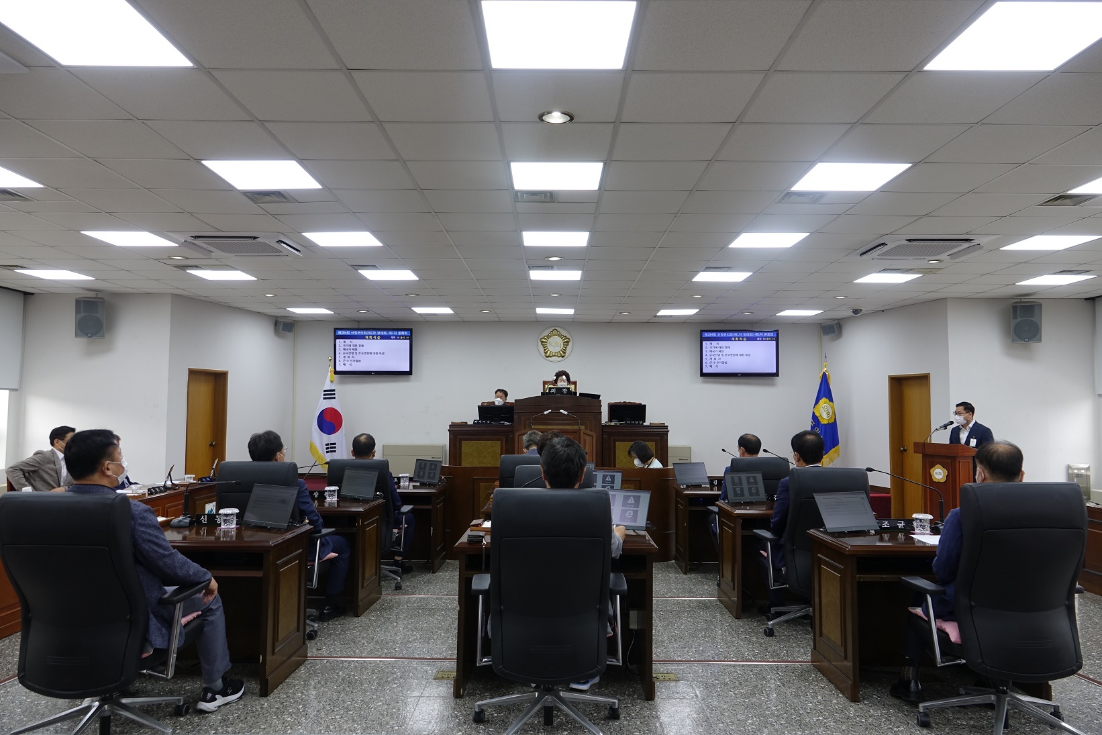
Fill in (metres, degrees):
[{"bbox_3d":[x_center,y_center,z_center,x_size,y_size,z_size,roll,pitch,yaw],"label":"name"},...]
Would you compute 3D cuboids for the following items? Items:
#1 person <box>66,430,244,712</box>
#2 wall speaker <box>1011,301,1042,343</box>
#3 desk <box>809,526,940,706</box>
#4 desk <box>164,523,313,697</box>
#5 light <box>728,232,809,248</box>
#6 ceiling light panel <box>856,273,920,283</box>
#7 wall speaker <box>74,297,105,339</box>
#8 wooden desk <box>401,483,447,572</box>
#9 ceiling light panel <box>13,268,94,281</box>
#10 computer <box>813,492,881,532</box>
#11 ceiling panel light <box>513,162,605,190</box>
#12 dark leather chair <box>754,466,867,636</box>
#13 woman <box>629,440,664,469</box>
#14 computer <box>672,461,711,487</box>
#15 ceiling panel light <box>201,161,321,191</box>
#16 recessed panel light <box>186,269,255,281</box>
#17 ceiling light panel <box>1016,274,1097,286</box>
[{"bbox_3d":[-1.945,0.945,3.384,0.640,1.340,0.800,0,-4,12],"label":"person"},{"bbox_3d":[6.163,-0.580,9.527,0.340,0.510,0.310,-1,9,25],"label":"wall speaker"},{"bbox_3d":[1.986,1.302,3.932,1.020,0.738,0.545,0,-3,-1],"label":"desk"},{"bbox_3d":[-1.837,1.220,3.793,1.030,0.750,0.570,0,-3,2],"label":"desk"},{"bbox_3d":[1.933,-1.132,6.546,0.585,0.040,0.570,0,-3,0],"label":"light"},{"bbox_3d":[3.860,-1.026,8.421,0.595,0.060,0.595,0,-3,0],"label":"ceiling light panel"},{"bbox_3d":[-5.913,-0.640,9.469,0.325,0.490,0.290,2,13,-25],"label":"wall speaker"},{"bbox_3d":[-1.563,1.556,7.119,1.020,0.750,0.590,0,-3,0],"label":"wooden desk"},{"bbox_3d":[-5.668,-1.079,8.428,0.580,0.045,0.580,0,-3,0],"label":"ceiling light panel"},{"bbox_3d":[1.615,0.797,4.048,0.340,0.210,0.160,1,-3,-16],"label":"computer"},{"bbox_3d":[0.036,-1.242,4.758,0.585,0.040,0.570,0,-3,0],"label":"ceiling panel light"},{"bbox_3d":[1.655,1.168,4.729,0.660,1.120,0.690,1,-3,-6],"label":"dark leather chair"},{"bbox_3d":[1.048,1.404,7.933,0.650,1.200,0.500,3,-4,-41],"label":"woman"},{"bbox_3d":[1.345,1.007,6.978,0.310,0.230,0.180,1,-4,-14],"label":"computer"},{"bbox_3d":[-1.847,-1.250,4.757,0.580,0.045,0.580,0,-3,0],"label":"ceiling panel light"},{"bbox_3d":[-3.748,-1.068,8.411,0.580,0.045,0.580,0,-3,0],"label":"recessed panel light"},{"bbox_3d":[5.721,-1.011,8.339,0.585,0.040,0.570,0,-3,0],"label":"ceiling light panel"}]

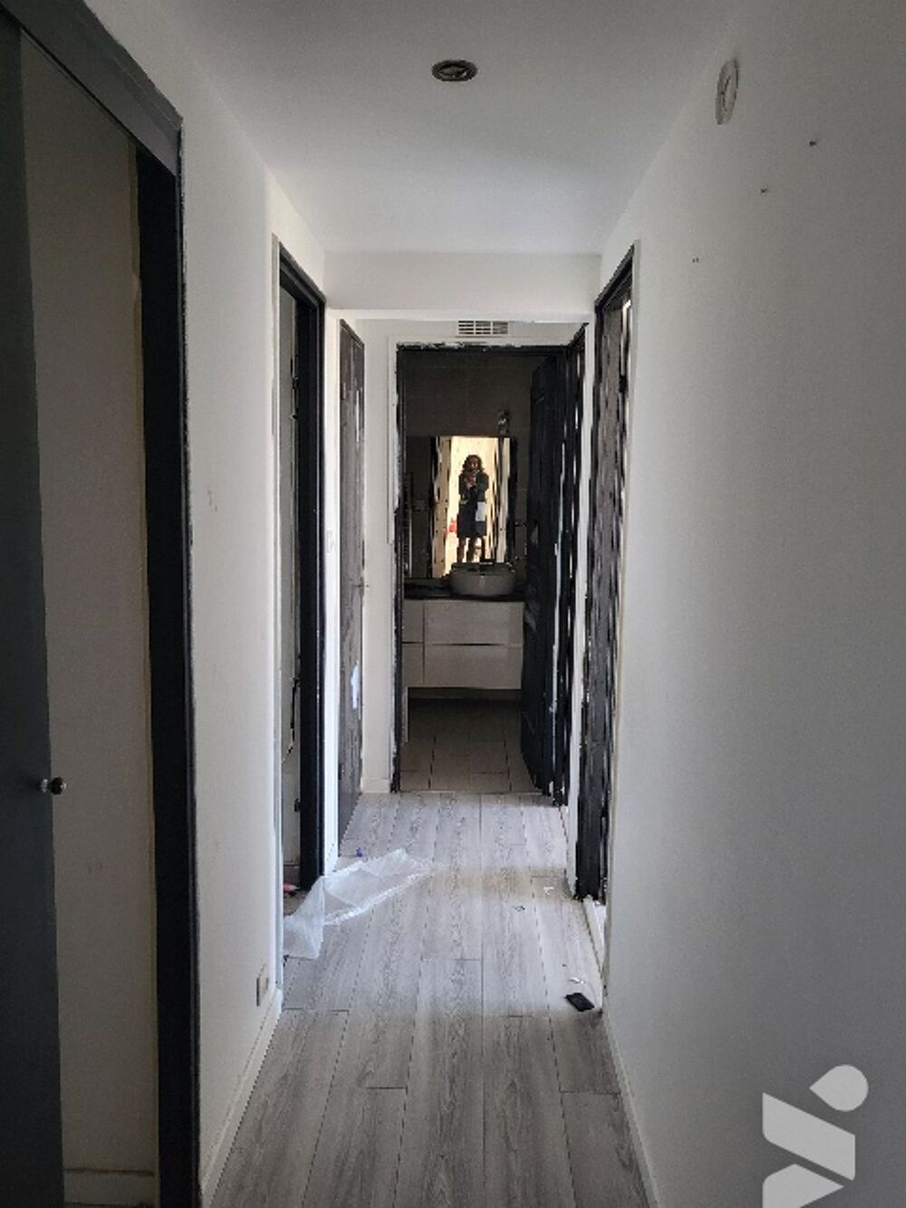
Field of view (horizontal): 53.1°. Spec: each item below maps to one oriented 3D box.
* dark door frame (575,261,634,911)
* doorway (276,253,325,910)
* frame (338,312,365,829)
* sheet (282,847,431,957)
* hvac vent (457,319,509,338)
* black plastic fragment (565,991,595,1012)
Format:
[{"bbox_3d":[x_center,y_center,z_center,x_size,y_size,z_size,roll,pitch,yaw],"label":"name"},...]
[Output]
[{"bbox_3d":[0.493,0.080,2.765,0.089,2.042,0.710,1,8,1],"label":"dark door frame"},{"bbox_3d":[-0.493,0.050,2.816,0.089,2.050,0.799,1,8,1],"label":"doorway"},{"bbox_3d":[-0.447,-0.070,3.741,0.074,2.028,0.727,1,8,1],"label":"frame"},{"bbox_3d":[-0.362,0.993,3.161,0.310,0.090,0.840,5,9,26],"label":"sheet"},{"bbox_3d":[0.128,-1.194,3.942,0.243,0.085,0.020,1,8,1],"label":"hvac vent"},{"bbox_3d":[0.363,1.130,2.571,0.047,0.014,0.078,-2,9,-23],"label":"black plastic fragment"}]

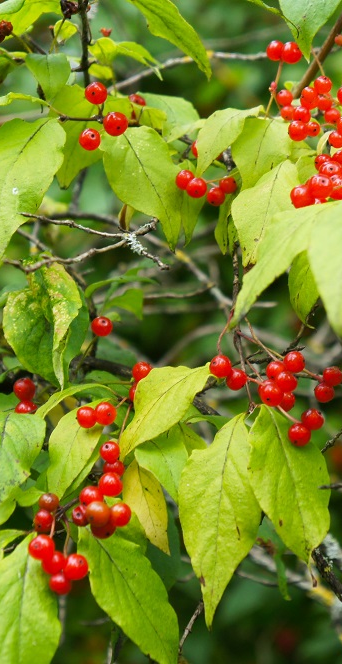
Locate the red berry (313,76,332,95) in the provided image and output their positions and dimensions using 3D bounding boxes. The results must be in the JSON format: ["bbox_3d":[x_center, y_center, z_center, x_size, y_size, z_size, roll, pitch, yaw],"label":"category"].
[{"bbox_3d":[0.059,-0.095,0.880,0.007,0.007,0.007,0,10,0],"label":"red berry"}]

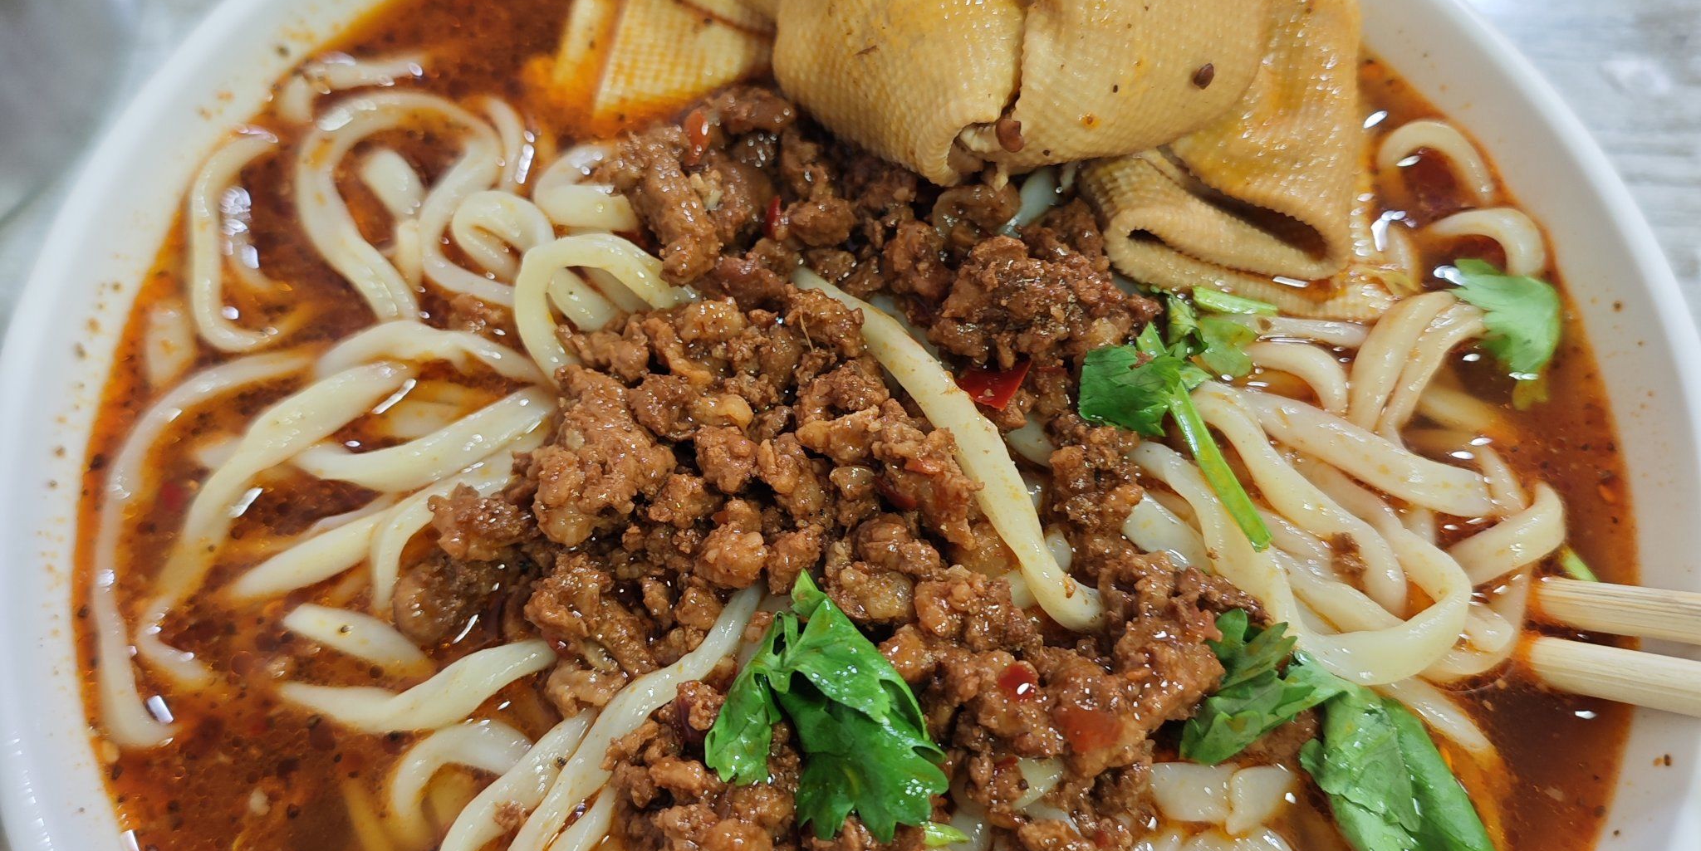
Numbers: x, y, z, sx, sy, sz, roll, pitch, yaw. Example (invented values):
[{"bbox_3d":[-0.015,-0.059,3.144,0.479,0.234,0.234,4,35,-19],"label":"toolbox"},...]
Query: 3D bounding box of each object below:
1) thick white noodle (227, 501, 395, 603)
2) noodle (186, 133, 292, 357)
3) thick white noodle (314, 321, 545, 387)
[{"bbox_3d":[-0.069,0.017,0.195,0.023,0.006,0.005,-32,72,-13],"label":"thick white noodle"},{"bbox_3d":[-0.087,-0.026,0.214,0.013,0.005,0.035,-10,69,-6],"label":"noodle"},{"bbox_3d":[-0.057,-0.010,0.205,0.030,0.007,0.008,2,68,-1],"label":"thick white noodle"}]

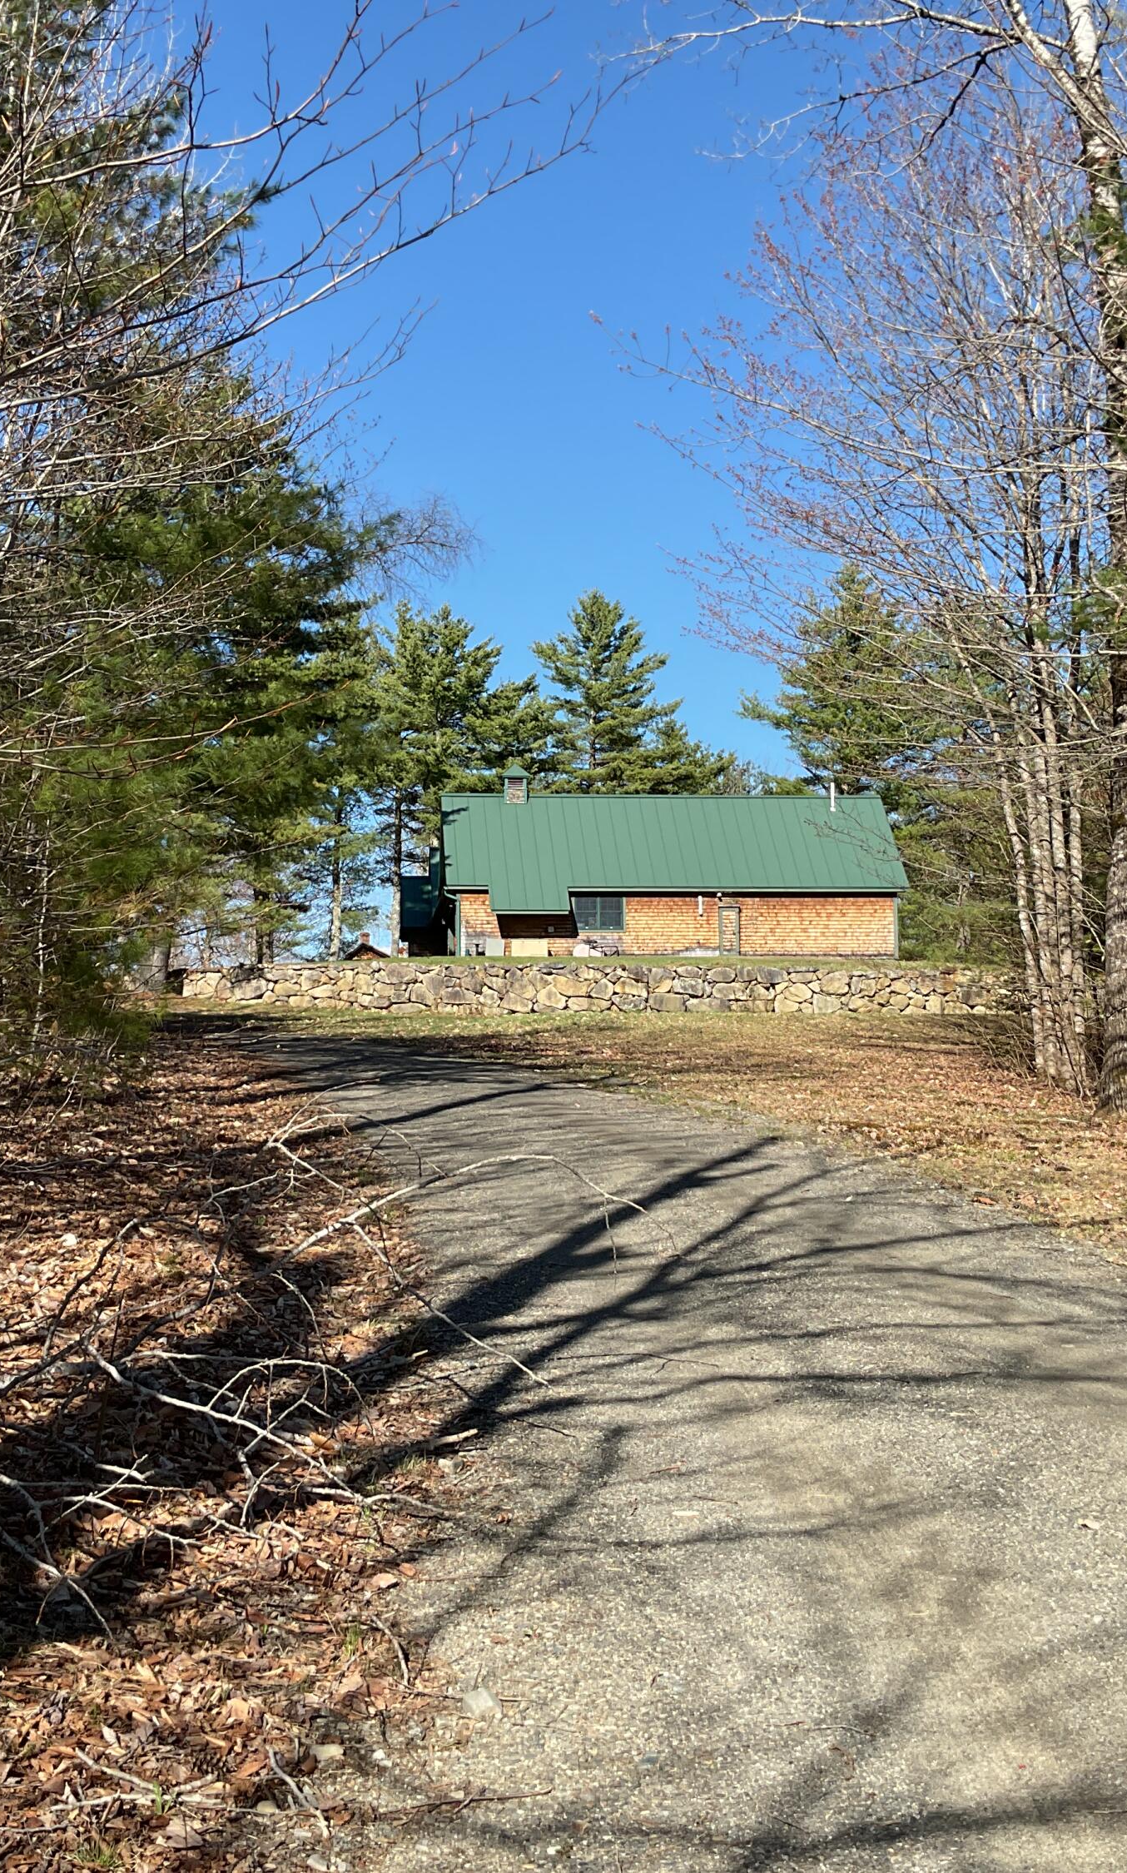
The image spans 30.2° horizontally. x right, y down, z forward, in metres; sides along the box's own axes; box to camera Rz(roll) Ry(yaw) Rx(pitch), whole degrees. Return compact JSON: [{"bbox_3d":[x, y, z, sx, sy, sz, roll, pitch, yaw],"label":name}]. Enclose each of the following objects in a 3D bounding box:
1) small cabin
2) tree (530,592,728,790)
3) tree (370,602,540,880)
[{"bbox_3d":[3.050,-2.300,73.300,16.600,6.500,8.000,0,-3,-5],"label":"small cabin"},{"bbox_3d":[2.500,-6.600,92.000,8.200,17.000,8.200,0,-2,0],"label":"tree"},{"bbox_3d":[-4.600,-6.200,88.000,7.200,15.600,7.200,0,-2,0],"label":"tree"}]

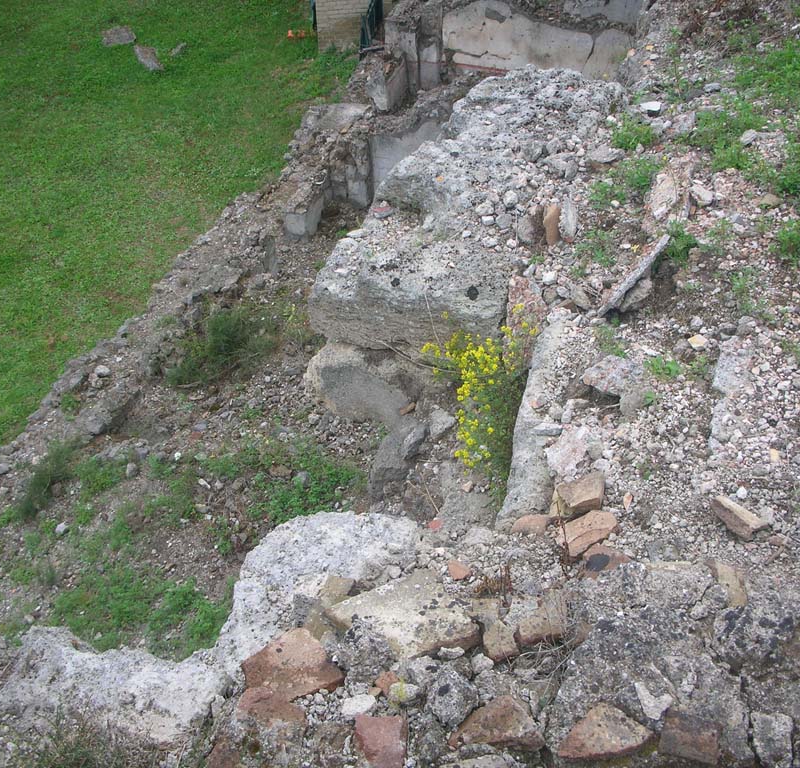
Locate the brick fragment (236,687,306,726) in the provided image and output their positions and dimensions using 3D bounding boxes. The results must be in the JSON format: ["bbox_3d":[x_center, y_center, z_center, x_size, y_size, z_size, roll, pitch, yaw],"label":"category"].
[{"bbox_3d":[-0.270,0.680,2.183,0.144,0.050,0.077,-1,31,0],"label":"brick fragment"}]

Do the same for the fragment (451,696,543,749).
[{"bbox_3d":[0.199,0.695,2.128,0.189,0.065,0.106,-1,31,0],"label":"fragment"}]

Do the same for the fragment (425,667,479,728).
[{"bbox_3d":[0.110,0.655,2.173,0.108,0.090,0.121,-1,31,0],"label":"fragment"}]

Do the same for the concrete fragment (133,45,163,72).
[{"bbox_3d":[-3.617,-4.662,14.818,0.270,0.120,0.780,-17,40,-19],"label":"concrete fragment"}]

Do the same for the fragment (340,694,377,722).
[{"bbox_3d":[-0.092,0.737,2.360,0.085,0.040,0.052,-10,37,-12],"label":"fragment"}]

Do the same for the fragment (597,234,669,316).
[{"bbox_3d":[0.857,-0.378,3.786,0.080,0.140,0.510,22,38,32],"label":"fragment"}]

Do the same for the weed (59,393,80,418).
[{"bbox_3d":[-1.946,0.126,6.100,0.130,0.100,0.130,-1,36,0],"label":"weed"}]

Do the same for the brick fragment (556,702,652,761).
[{"bbox_3d":[0.448,0.763,2.280,0.200,0.050,0.110,-10,37,-12],"label":"brick fragment"}]

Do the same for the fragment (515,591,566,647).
[{"bbox_3d":[0.344,0.576,2.550,0.120,0.050,0.120,-10,37,-12],"label":"fragment"}]

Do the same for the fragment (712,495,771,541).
[{"bbox_3d":[0.888,0.349,2.713,0.050,0.045,0.145,-23,42,-25],"label":"fragment"}]

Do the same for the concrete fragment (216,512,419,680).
[{"bbox_3d":[-0.196,0.541,2.680,0.520,0.220,0.420,-1,36,0],"label":"concrete fragment"}]

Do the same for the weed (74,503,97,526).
[{"bbox_3d":[-1.700,0.706,5.600,0.120,0.080,0.110,-1,36,0],"label":"weed"}]

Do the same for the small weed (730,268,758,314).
[{"bbox_3d":[1.230,-0.331,3.697,0.089,0.140,0.177,8,33,14],"label":"small weed"}]

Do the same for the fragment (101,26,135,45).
[{"bbox_3d":[-4.269,-5.266,15.642,0.460,0.110,0.420,-12,39,-14],"label":"fragment"}]

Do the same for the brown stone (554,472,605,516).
[{"bbox_3d":[0.483,0.298,2.793,0.110,0.065,0.070,-11,38,-12],"label":"brown stone"}]

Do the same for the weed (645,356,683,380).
[{"bbox_3d":[0.915,-0.054,3.600,0.130,0.050,0.095,-1,36,0],"label":"weed"}]

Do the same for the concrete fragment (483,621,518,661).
[{"bbox_3d":[0.226,0.579,2.331,0.076,0.050,0.096,-1,31,0],"label":"concrete fragment"}]

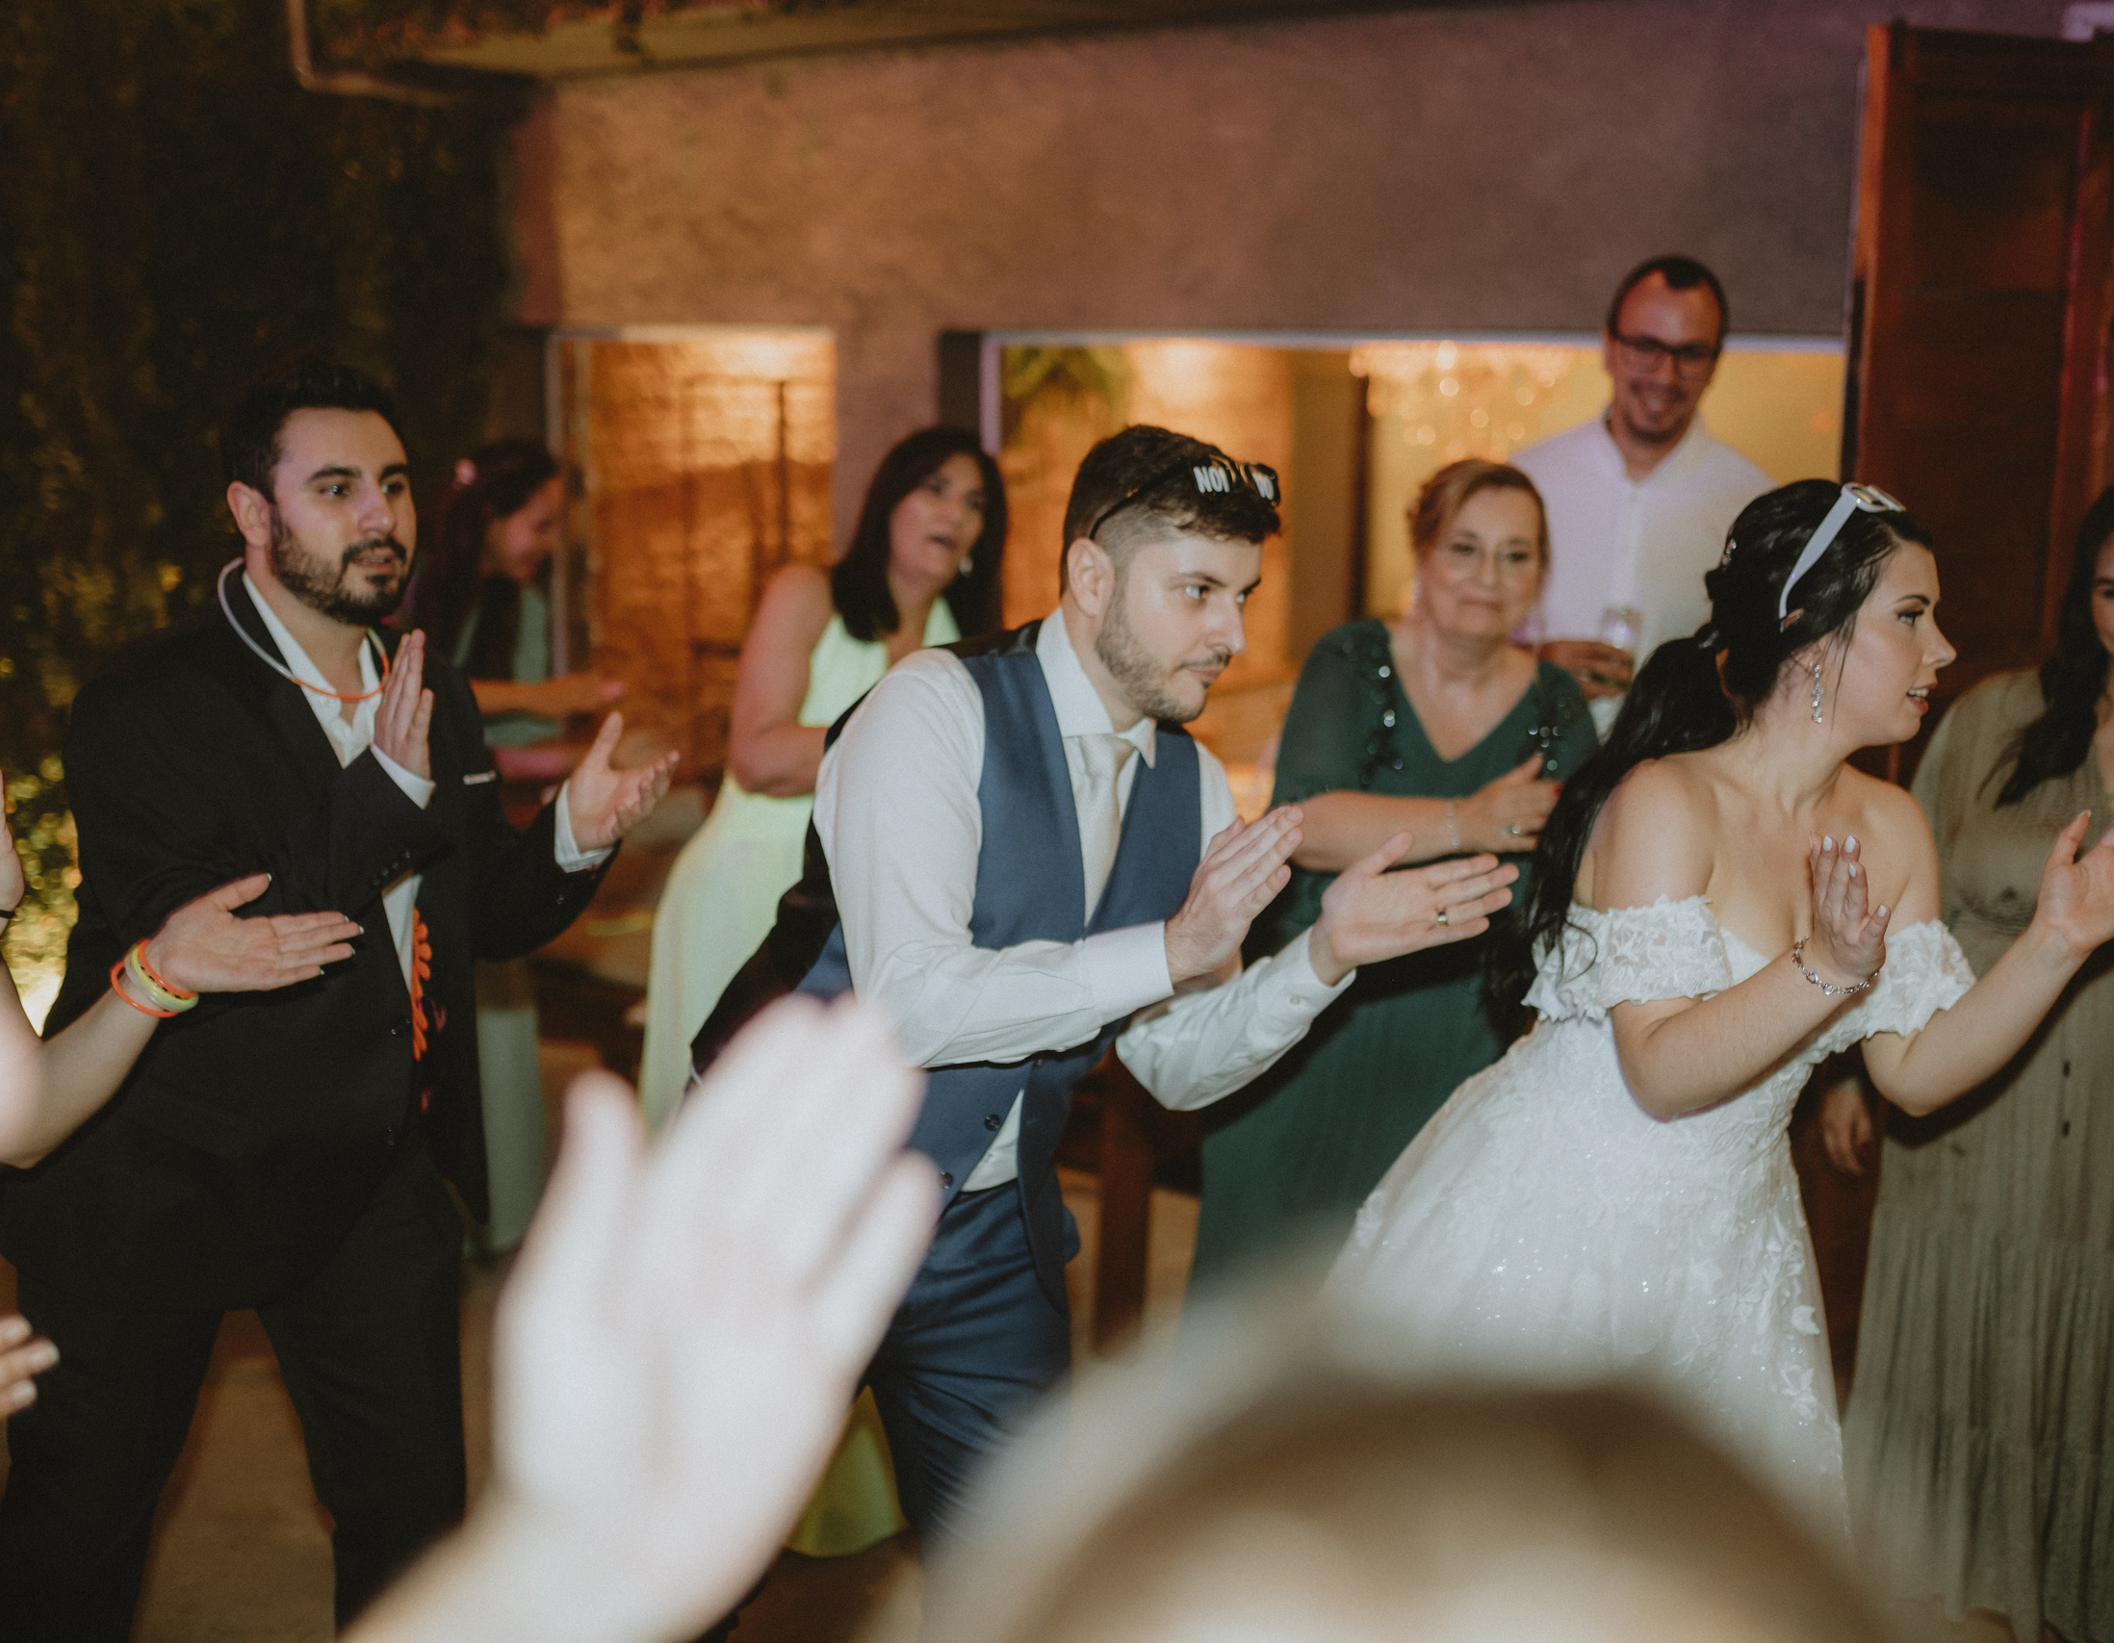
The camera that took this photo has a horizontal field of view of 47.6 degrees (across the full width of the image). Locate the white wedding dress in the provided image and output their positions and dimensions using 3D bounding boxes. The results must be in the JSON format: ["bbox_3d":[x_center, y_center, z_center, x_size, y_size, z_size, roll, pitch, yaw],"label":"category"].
[{"bbox_3d":[0.456,0.652,2.263,0.820,1.190,0.850,-6,11,-34],"label":"white wedding dress"}]

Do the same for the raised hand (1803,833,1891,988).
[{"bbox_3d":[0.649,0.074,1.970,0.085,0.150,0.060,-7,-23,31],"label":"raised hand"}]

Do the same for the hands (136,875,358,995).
[{"bbox_3d":[-0.646,0.090,1.920,0.175,0.095,0.060,-1,10,-9],"label":"hands"}]

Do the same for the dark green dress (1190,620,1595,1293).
[{"bbox_3d":[0.432,0.427,3.010,0.550,1.330,0.420,0,10,-4],"label":"dark green dress"}]

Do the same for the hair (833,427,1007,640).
[{"bbox_3d":[-0.189,-0.397,3.330,0.220,0.300,0.220,1,7,-35],"label":"hair"}]

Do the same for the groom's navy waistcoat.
[{"bbox_3d":[-0.060,0.115,2.120,0.410,0.600,0.290,-9,29,-44],"label":"groom's navy waistcoat"}]

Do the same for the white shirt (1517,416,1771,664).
[{"bbox_3d":[0.801,-0.179,3.231,0.500,0.720,0.340,2,9,5],"label":"white shirt"}]

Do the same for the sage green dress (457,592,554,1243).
[{"bbox_3d":[-1.106,0.154,4.333,0.420,1.200,0.420,-7,12,-39],"label":"sage green dress"}]

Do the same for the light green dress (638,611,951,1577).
[{"bbox_3d":[-0.361,0.343,3.420,0.460,1.350,0.440,-5,11,-33],"label":"light green dress"}]

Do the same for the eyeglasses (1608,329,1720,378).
[{"bbox_3d":[0.763,-0.591,3.020,0.140,0.046,0.140,11,19,6],"label":"eyeglasses"}]

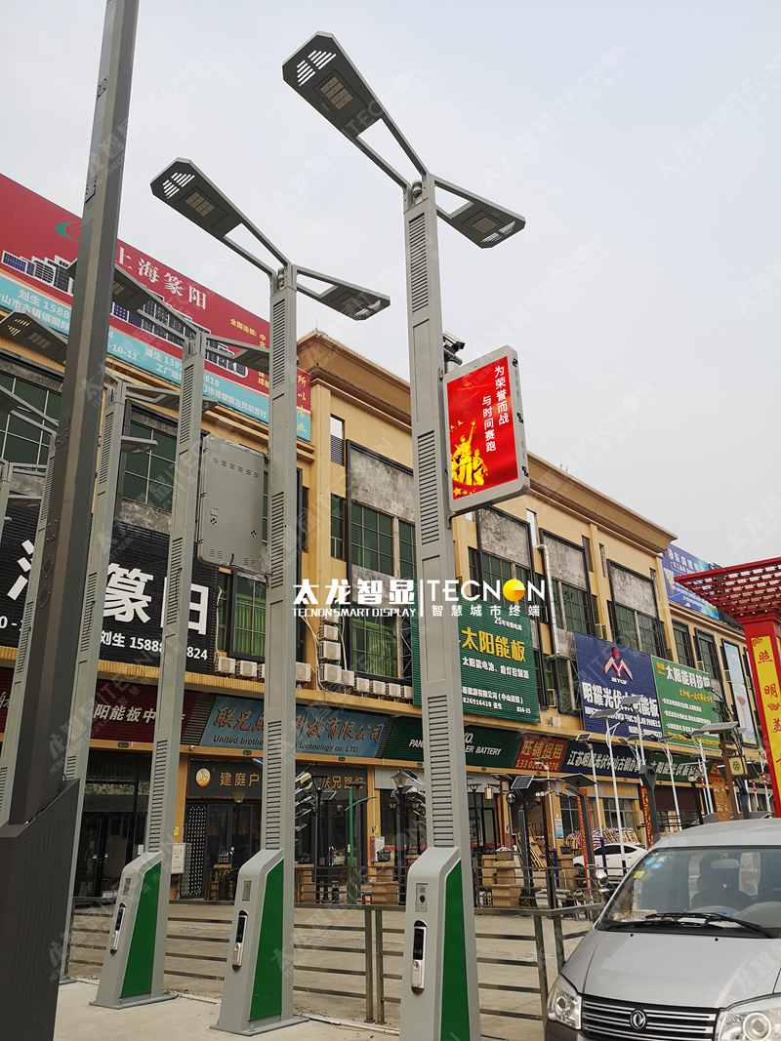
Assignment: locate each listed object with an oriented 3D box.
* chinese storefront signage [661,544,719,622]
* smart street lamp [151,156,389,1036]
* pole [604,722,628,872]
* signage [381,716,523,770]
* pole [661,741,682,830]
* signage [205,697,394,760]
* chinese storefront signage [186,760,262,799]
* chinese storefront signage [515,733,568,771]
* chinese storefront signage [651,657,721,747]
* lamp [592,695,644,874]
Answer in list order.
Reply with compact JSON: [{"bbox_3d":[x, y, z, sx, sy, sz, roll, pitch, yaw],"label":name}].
[{"bbox_3d":[25.919,5.328,69.898,0.300,5.168,9.669,-20,-28,38],"label":"chinese storefront signage"},{"bbox_3d":[-1.238,0.486,9.011,0.740,8.806,3.685,-20,-28,38],"label":"smart street lamp"},{"bbox_3d":[7.438,9.224,26.542,0.150,5.332,0.150,-20,-28,38],"label":"pole"},{"bbox_3d":[3.186,10.792,39.094,0.200,1.743,10.574,3,-13,44],"label":"signage"},{"bbox_3d":[11.943,12.040,33.897,0.200,5.256,0.200,-20,-28,38],"label":"pole"},{"bbox_3d":[-3.434,8.269,32.166,0.200,1.735,9.243,3,-13,44],"label":"signage"},{"bbox_3d":[-5.718,9.456,29.529,0.150,1.190,4.009,-20,-28,38],"label":"chinese storefront signage"},{"bbox_3d":[8.246,12.750,44.377,0.200,1.763,4.572,3,-13,44],"label":"chinese storefront signage"},{"bbox_3d":[22.059,13.655,60.479,0.200,5.890,10.265,-20,-28,38],"label":"chinese storefront signage"},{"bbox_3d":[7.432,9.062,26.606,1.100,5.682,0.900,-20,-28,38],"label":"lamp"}]

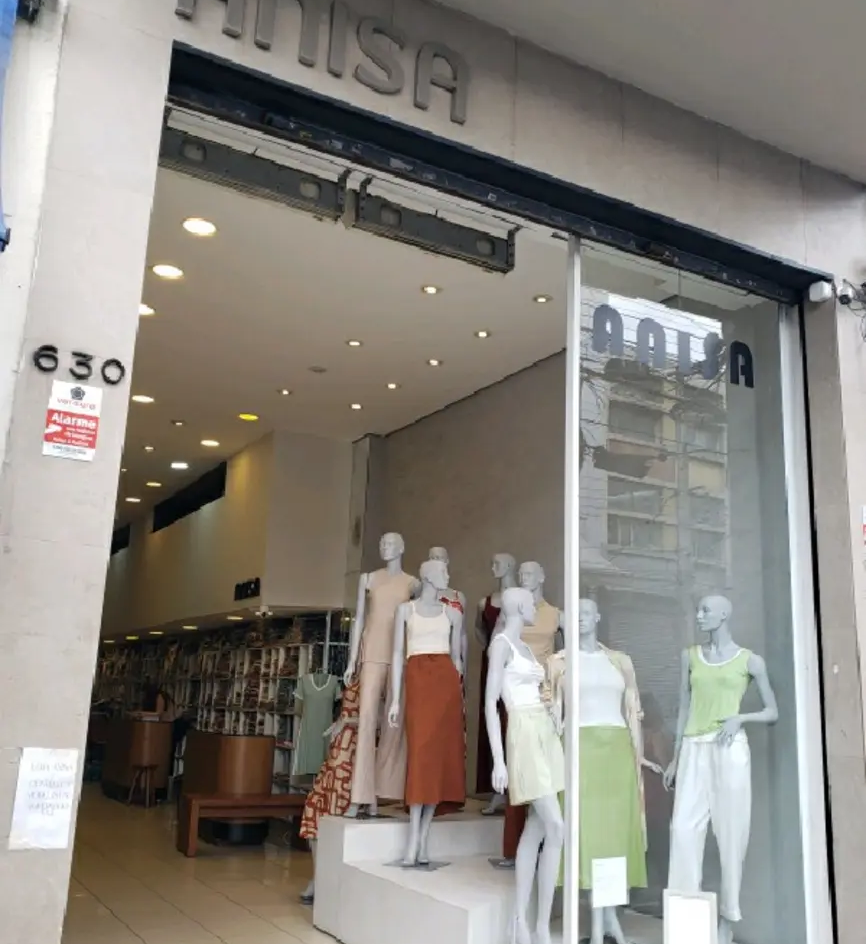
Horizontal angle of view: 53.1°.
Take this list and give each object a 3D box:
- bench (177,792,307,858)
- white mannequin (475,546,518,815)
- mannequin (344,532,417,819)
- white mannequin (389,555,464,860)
[{"bbox_3d":[-1.587,3.084,7.610,1.170,0.450,0.370,9,-16,-24],"label":"bench"},{"bbox_3d":[0.526,1.488,6.281,0.500,1.800,0.360,-1,-15,14],"label":"white mannequin"},{"bbox_3d":[-0.350,1.304,5.712,0.480,1.800,0.380,0,-15,10],"label":"mannequin"},{"bbox_3d":[-0.033,1.442,5.385,0.460,1.800,0.360,3,-15,-3],"label":"white mannequin"}]

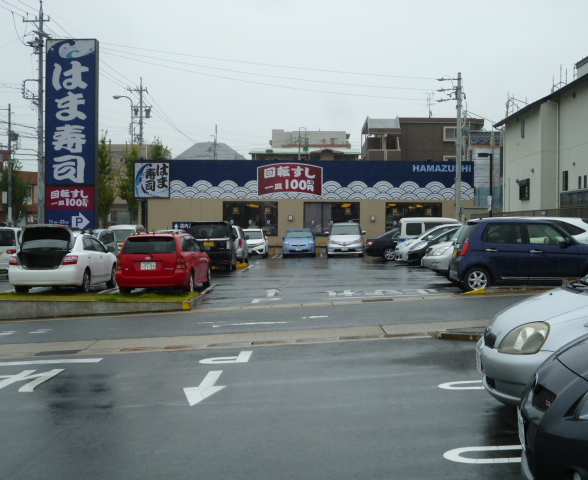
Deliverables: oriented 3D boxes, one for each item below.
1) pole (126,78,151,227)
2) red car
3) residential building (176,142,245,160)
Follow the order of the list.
[{"bbox_3d":[-11.662,-5.783,70.000,1.600,12.890,0.800,0,1,-1],"label":"pole"},{"bbox_3d":[-3.180,0.540,23.050,1.700,1.490,4.400,0,1,2],"label":"red car"},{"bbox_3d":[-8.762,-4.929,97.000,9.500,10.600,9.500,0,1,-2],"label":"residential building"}]

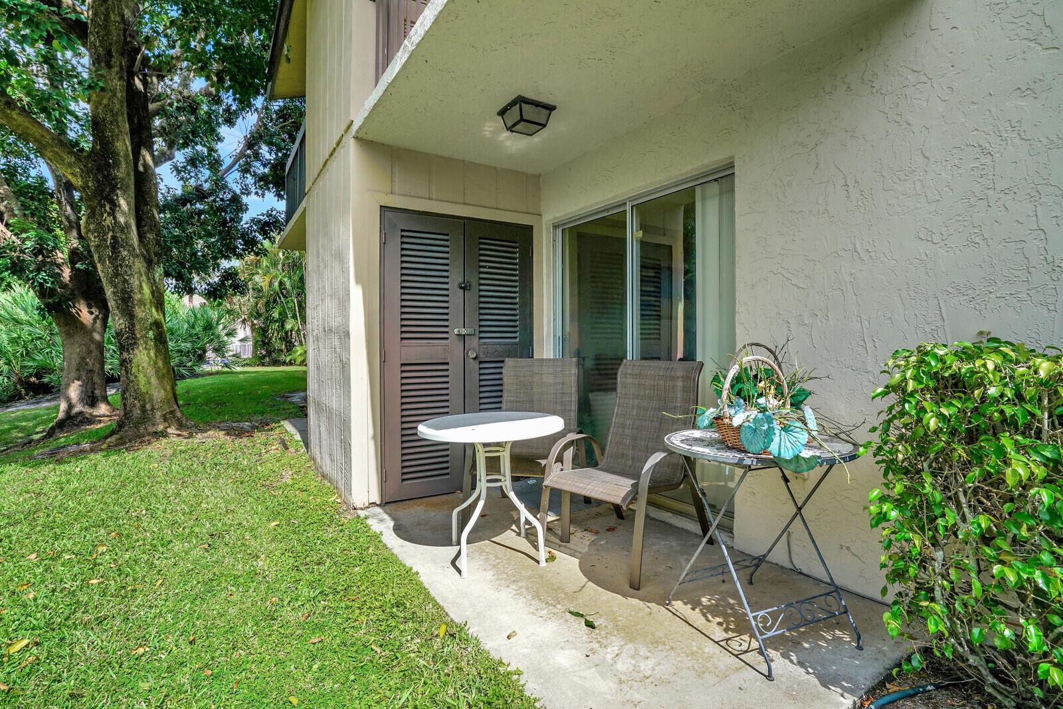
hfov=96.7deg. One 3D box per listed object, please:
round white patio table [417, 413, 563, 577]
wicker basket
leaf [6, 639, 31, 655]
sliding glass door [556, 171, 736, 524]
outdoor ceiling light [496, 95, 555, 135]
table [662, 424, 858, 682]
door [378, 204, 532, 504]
[{"bbox_3d":[-0.198,0.693,2.430,0.740,0.700,0.740,0,1,0],"label":"round white patio table"},{"bbox_3d":[0.885,0.168,1.820,0.320,0.340,0.320,-1,1,-38],"label":"wicker basket"},{"bbox_3d":[-1.851,1.048,1.704,0.036,0.018,0.080,0,1,0],"label":"leaf"},{"bbox_3d":[0.666,-0.031,3.222,0.100,2.042,1.554,-1,1,-37],"label":"sliding glass door"},{"bbox_3d":[-0.030,-1.390,2.800,0.250,0.120,0.250,0,1,-29],"label":"outdoor ceiling light"},{"bbox_3d":[0.885,0.693,1.860,0.680,0.710,0.680,0,1,-21],"label":"table"},{"bbox_3d":[-0.515,0.000,3.555,1.186,2.040,0.060,0,1,-28],"label":"door"}]

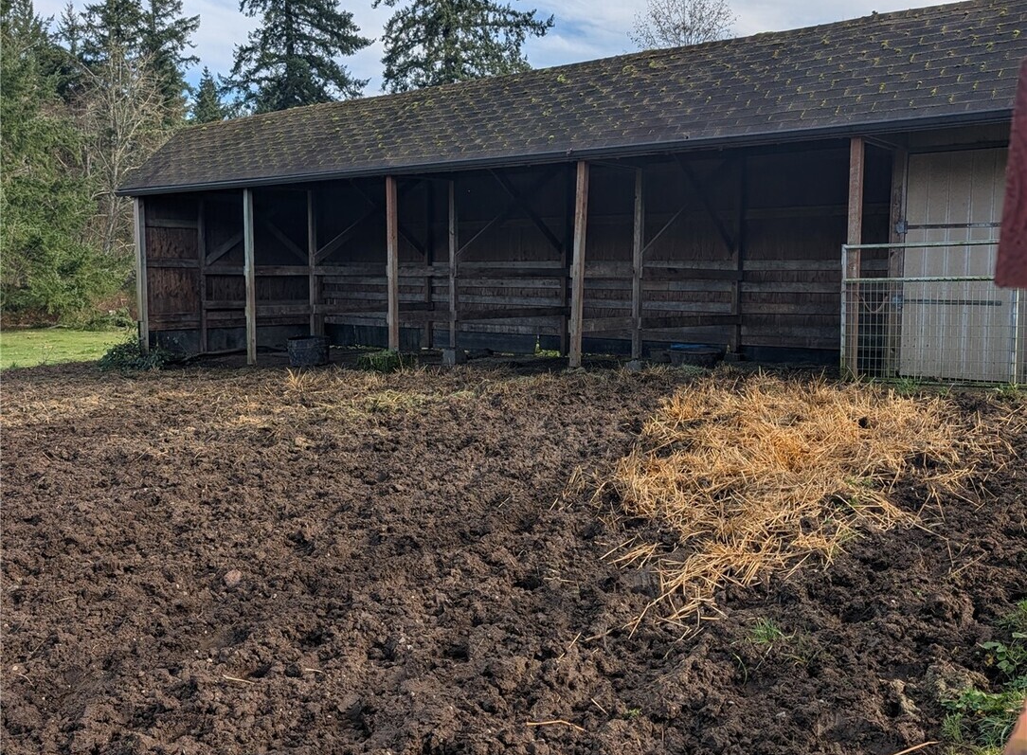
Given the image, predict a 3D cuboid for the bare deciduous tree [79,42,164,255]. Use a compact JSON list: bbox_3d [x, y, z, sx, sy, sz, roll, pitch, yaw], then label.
[{"bbox_3d":[-14.184,-6.884,34.487,3.700,10.250,3.700,-2,6,-22],"label":"bare deciduous tree"}]

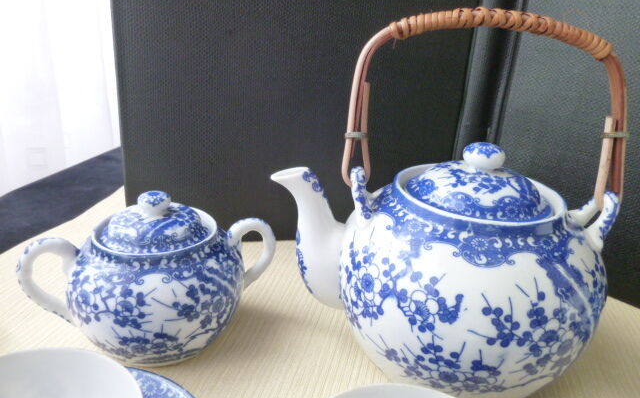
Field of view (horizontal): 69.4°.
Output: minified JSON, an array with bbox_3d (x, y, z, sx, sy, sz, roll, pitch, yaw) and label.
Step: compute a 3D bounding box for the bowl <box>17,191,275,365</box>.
[{"bbox_3d":[-0.090,0.040,0.262,0.136,0.092,0.095,-6,23,-19],"label":"bowl"}]

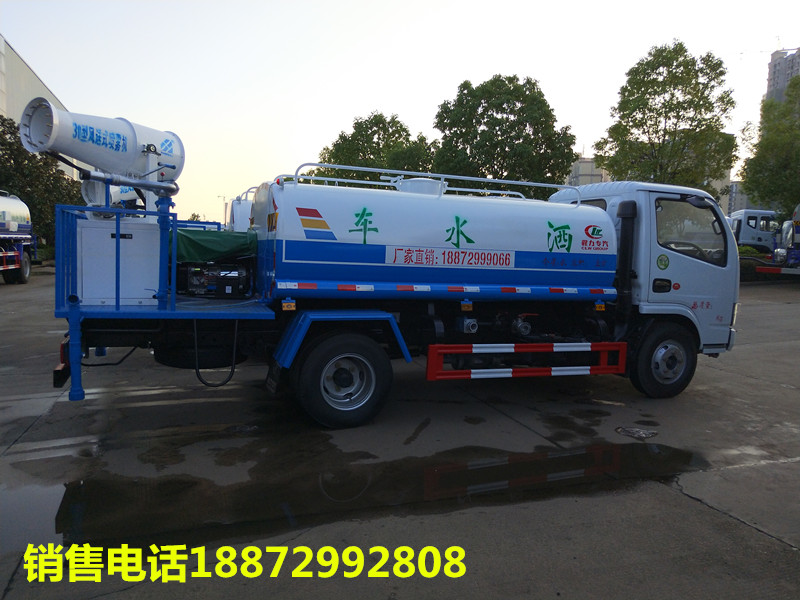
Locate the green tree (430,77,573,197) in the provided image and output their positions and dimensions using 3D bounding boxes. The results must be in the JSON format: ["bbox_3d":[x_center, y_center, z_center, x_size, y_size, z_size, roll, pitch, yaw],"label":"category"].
[{"bbox_3d":[4.521,-5.257,25.000,6.200,9.000,6.200,1,4,0],"label":"green tree"}]

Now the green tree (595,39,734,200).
[{"bbox_3d":[10.109,-5.197,22.000,5.500,9.400,5.500,1,4,0],"label":"green tree"}]

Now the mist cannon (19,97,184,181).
[{"bbox_3d":[-2.373,-1.265,4.700,0.500,0.510,1.170,3,1,27],"label":"mist cannon"}]

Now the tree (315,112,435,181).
[{"bbox_3d":[-1.376,-5.478,30.000,6.300,8.500,6.300,1,4,0],"label":"tree"}]

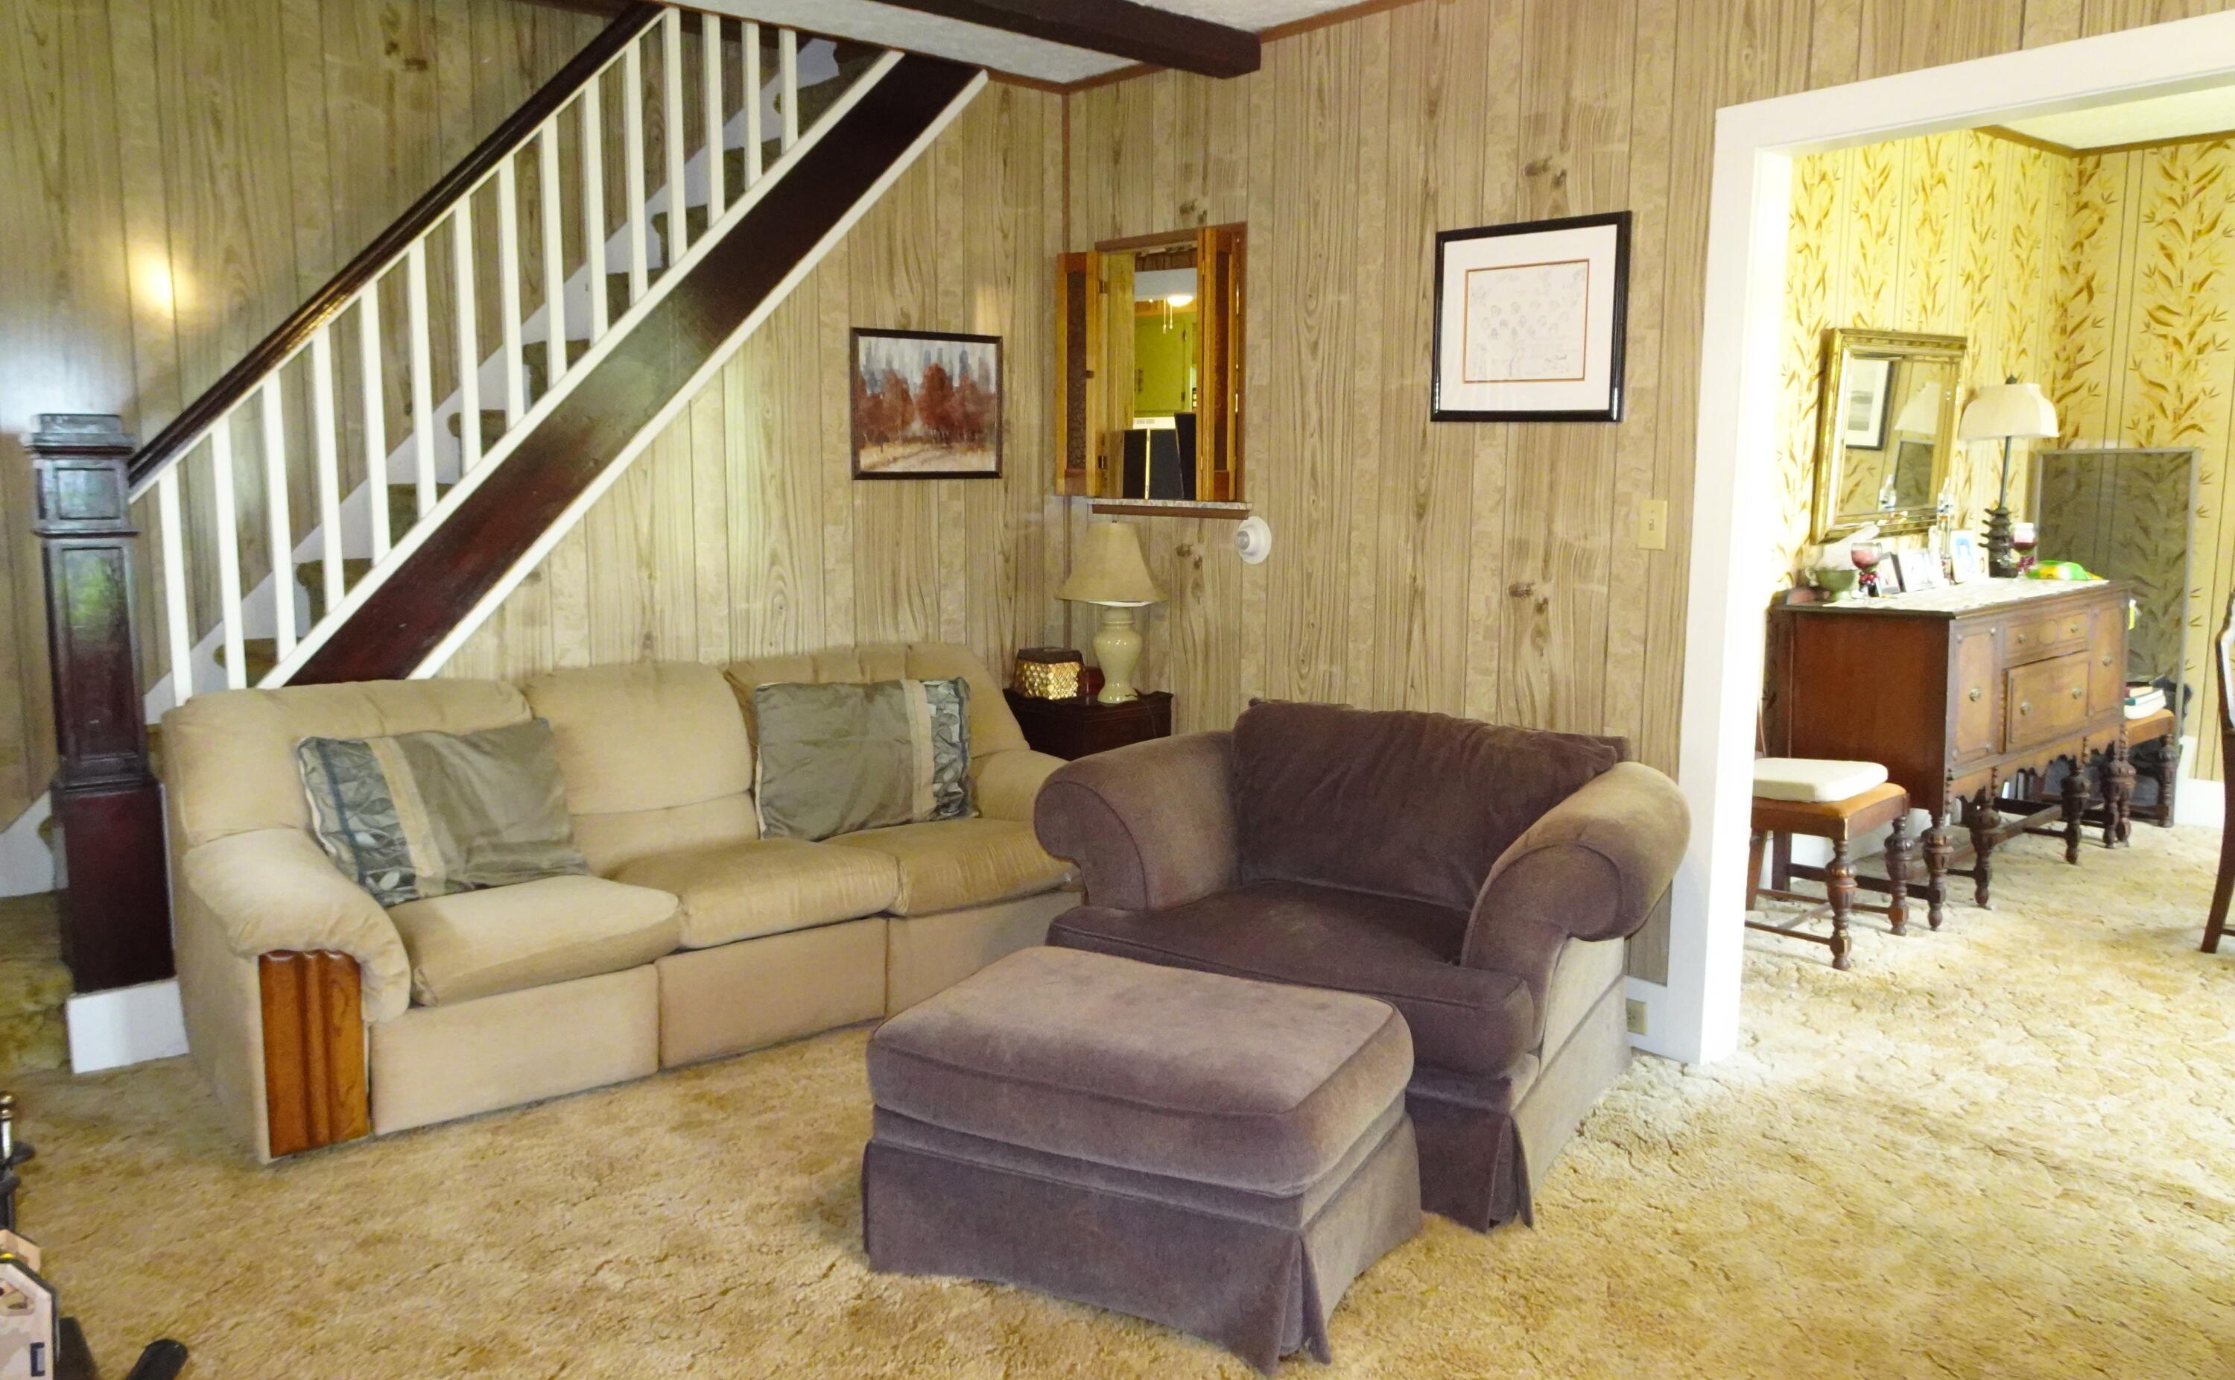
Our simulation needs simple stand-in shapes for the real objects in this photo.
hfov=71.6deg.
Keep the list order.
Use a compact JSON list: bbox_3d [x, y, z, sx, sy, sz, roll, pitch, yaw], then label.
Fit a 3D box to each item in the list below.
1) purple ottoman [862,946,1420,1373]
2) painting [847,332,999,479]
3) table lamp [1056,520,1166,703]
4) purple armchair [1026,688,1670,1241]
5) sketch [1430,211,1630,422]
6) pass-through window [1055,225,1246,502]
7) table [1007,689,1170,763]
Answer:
[{"bbox_3d":[0.048,0.745,2.678,0.770,0.432,0.540,4,9,25],"label":"purple ottoman"},{"bbox_3d":[-0.570,-0.865,4.726,0.545,0.440,0.030,-7,11,-39],"label":"painting"},{"bbox_3d":[-0.009,-0.243,4.700,0.335,0.565,0.335,0,8,0],"label":"table lamp"},{"bbox_3d":[0.472,0.473,3.321,1.220,0.790,0.970,4,9,27],"label":"purple armchair"},{"bbox_3d":[0.973,-0.872,3.691,0.028,0.465,0.550,-7,11,-39],"label":"sketch"},{"bbox_3d":[0.088,-0.968,4.640,0.190,0.800,0.710,-7,11,-39],"label":"pass-through window"},{"bbox_3d":[-0.103,0.324,4.868,0.330,0.640,0.450,-7,11,-39],"label":"table"}]

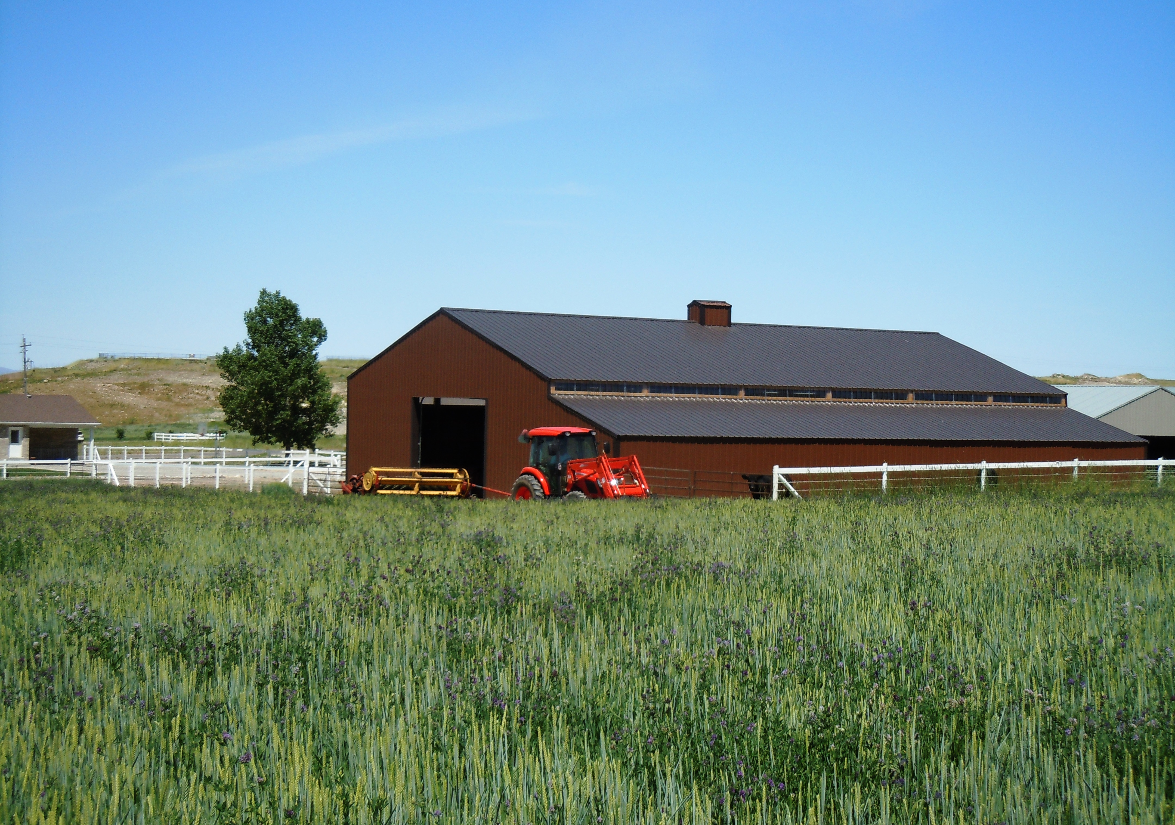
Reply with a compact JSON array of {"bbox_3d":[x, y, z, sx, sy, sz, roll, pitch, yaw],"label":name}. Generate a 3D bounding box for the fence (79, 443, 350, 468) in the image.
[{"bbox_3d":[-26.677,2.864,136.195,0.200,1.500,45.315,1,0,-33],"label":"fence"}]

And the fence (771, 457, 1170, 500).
[{"bbox_3d":[10.965,2.039,54.606,15.200,1.400,0.150,1,0,-35],"label":"fence"}]

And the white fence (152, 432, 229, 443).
[{"bbox_3d":[-56.064,3.546,282.881,10.600,1.300,0.150,1,0,-33],"label":"white fence"}]

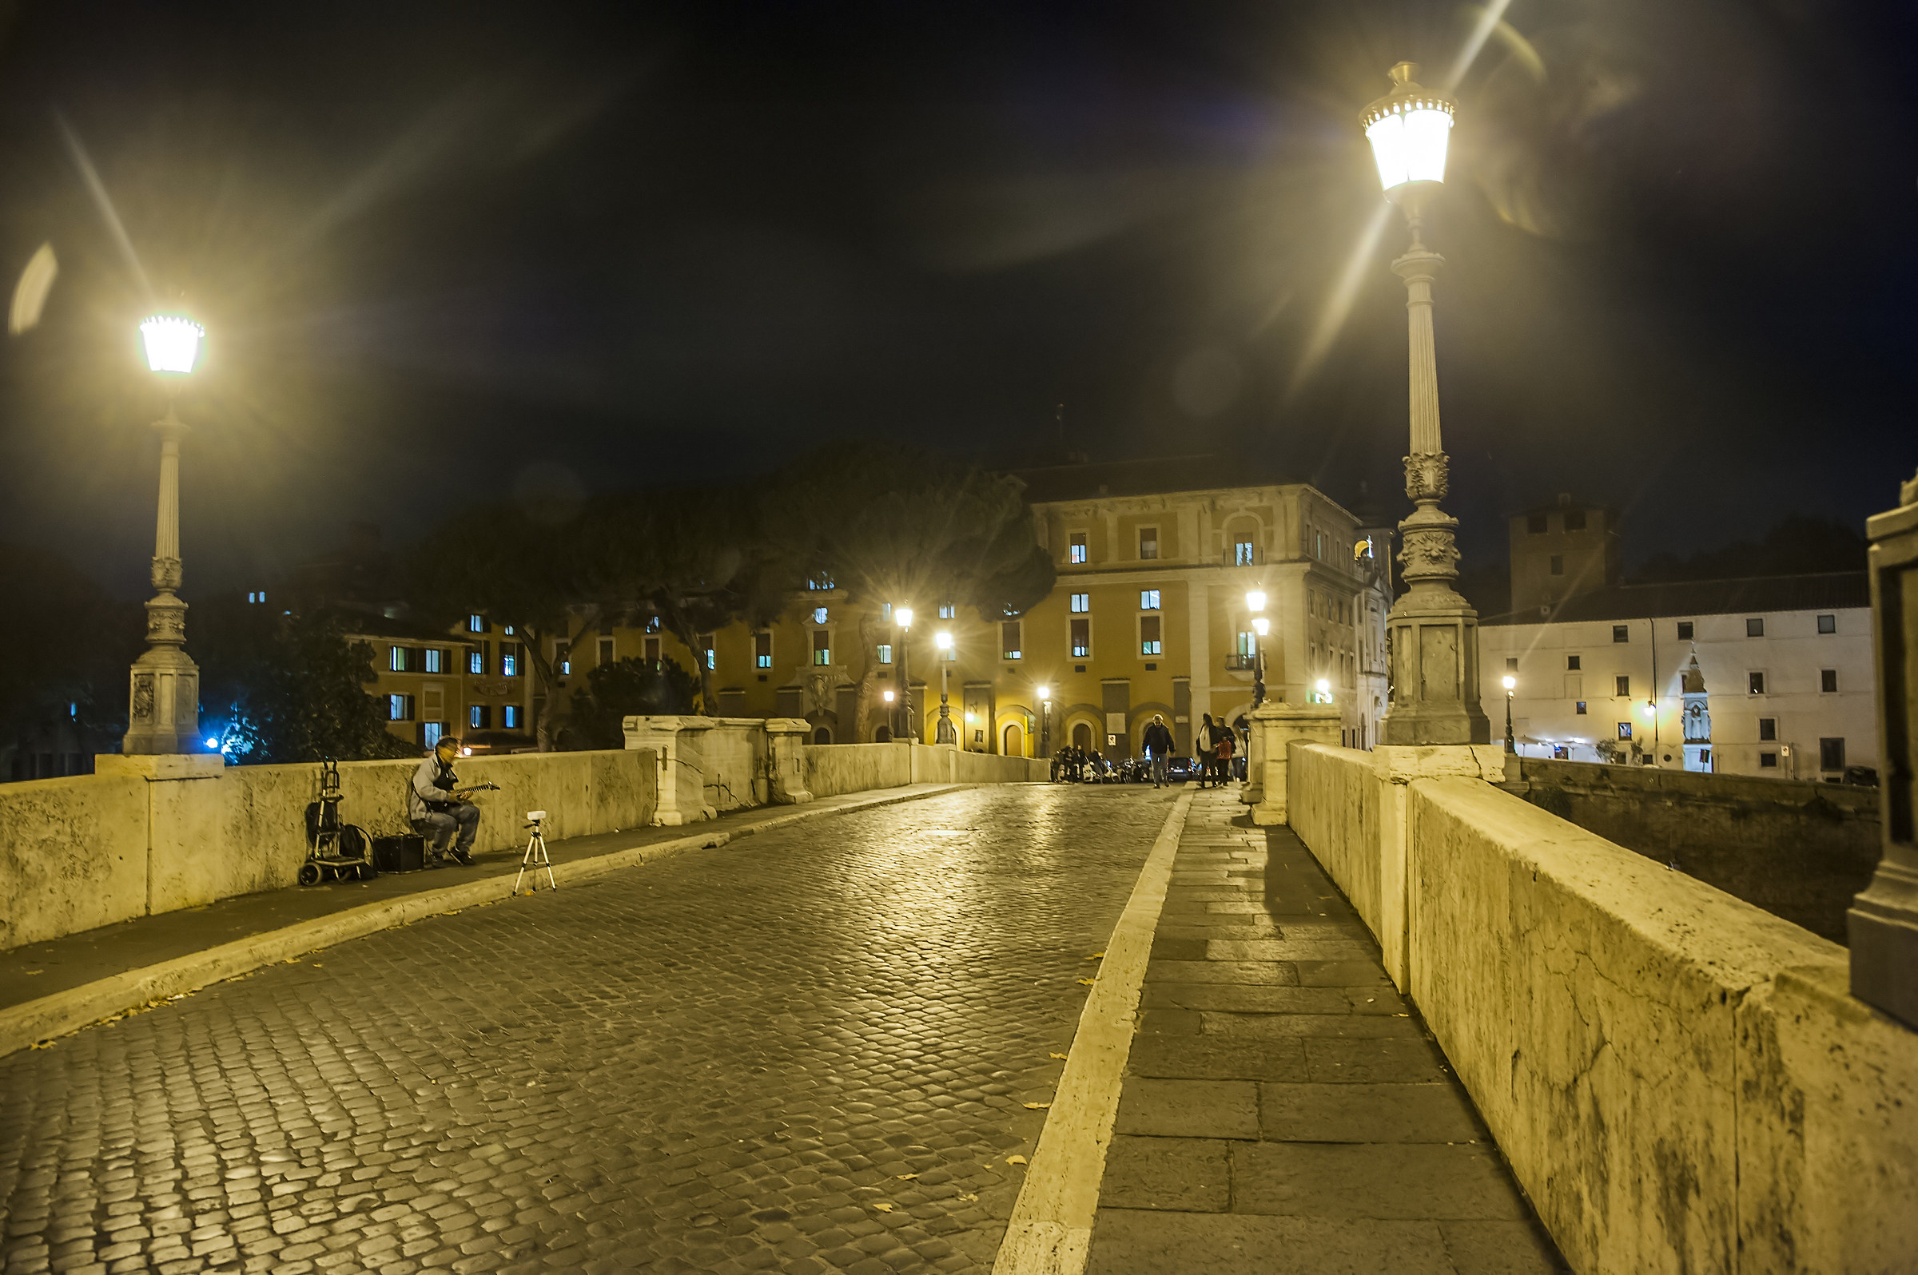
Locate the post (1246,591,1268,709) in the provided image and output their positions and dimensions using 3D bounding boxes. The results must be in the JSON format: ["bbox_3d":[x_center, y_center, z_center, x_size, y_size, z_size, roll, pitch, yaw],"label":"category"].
[{"bbox_3d":[6.923,0.543,29.527,0.530,3.650,0.530,-1,-4,11],"label":"post"}]

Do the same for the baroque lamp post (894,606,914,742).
[{"bbox_3d":[-1.378,0.873,32.711,0.530,3.500,0.530,-1,-4,0],"label":"baroque lamp post"}]

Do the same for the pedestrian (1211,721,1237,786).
[{"bbox_3d":[6.042,2.621,29.100,0.540,1.600,0.420,-1,-4,10],"label":"pedestrian"}]

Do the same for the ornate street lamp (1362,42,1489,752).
[{"bbox_3d":[2.442,-1.262,6.731,0.530,3.650,0.530,-1,-4,11],"label":"ornate street lamp"}]

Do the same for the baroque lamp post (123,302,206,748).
[{"bbox_3d":[-5.895,-0.897,9.569,0.530,3.520,0.530,-1,-4,11],"label":"baroque lamp post"}]

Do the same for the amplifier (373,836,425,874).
[{"bbox_3d":[-5.048,1.926,11.544,0.320,0.350,0.360,-1,-4,11],"label":"amplifier"}]

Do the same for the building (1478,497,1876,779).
[{"bbox_3d":[59.184,-0.705,99.474,32.000,22.000,15.000,-4,-5,38],"label":"building"}]

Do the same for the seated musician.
[{"bbox_3d":[-4.801,1.535,11.950,0.720,1.200,0.580,1,-4,-20],"label":"seated musician"}]

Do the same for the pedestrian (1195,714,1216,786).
[{"bbox_3d":[5.577,2.583,28.900,0.500,1.680,0.420,-1,-4,10],"label":"pedestrian"}]

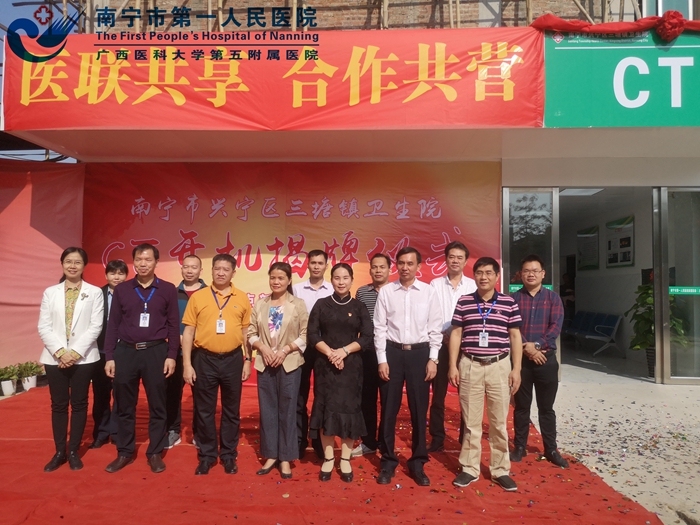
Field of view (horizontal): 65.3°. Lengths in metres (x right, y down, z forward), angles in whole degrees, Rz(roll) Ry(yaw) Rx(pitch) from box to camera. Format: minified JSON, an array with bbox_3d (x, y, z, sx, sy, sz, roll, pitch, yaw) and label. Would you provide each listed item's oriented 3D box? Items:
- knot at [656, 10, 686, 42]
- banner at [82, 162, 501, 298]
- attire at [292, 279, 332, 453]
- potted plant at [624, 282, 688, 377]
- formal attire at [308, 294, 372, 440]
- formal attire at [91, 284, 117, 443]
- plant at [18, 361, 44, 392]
[{"bbox_3d":[3.651,-2.680,6.200,0.310,0.330,0.230,0,-3,2],"label":"knot"},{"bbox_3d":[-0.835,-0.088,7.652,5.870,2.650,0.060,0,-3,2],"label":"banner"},{"bbox_3d":[-0.269,0.898,4.670,0.450,1.500,0.280,0,-3,1],"label":"attire"},{"bbox_3d":[4.687,1.040,8.350,0.870,1.430,0.800,0,-3,2],"label":"potted plant"},{"bbox_3d":[-0.068,0.790,4.150,0.470,1.070,0.300,0,-3,0],"label":"formal attire"},{"bbox_3d":[-2.105,0.892,4.820,0.420,1.380,0.270,0,-3,6],"label":"formal attire"},{"bbox_3d":[-4.287,1.521,7.350,0.320,0.400,0.320,0,-3,2],"label":"plant"}]

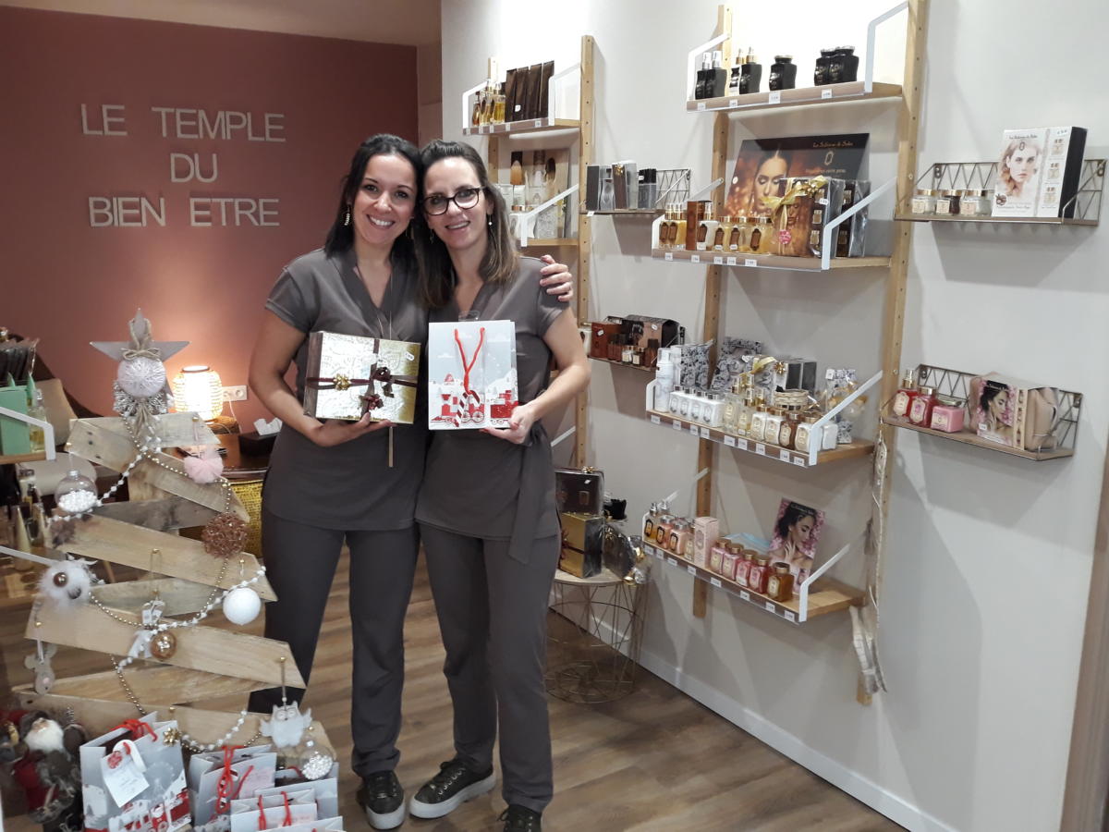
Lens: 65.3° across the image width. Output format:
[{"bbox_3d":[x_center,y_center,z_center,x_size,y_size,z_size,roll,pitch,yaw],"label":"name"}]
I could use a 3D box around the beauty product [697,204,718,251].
[{"bbox_3d":[0.385,-0.473,2.162,0.036,0.118,0.034,-8,15,-31],"label":"beauty product"}]

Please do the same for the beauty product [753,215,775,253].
[{"bbox_3d":[0.512,-0.443,2.118,0.043,0.091,0.046,0,12,0],"label":"beauty product"}]

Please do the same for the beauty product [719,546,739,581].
[{"bbox_3d":[0.470,0.372,2.231,0.042,0.089,0.042,-8,15,-31],"label":"beauty product"}]

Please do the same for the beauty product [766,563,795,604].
[{"bbox_3d":[0.571,0.411,2.175,0.048,0.090,0.046,-8,15,-34],"label":"beauty product"}]

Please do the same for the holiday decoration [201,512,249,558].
[{"bbox_3d":[-0.716,0.260,1.880,0.100,0.100,0.100,0,12,0],"label":"holiday decoration"}]

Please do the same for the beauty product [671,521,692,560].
[{"bbox_3d":[0.362,0.344,2.471,0.042,0.093,0.041,-9,16,-34],"label":"beauty product"}]

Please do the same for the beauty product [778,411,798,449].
[{"bbox_3d":[0.573,0.033,2.076,0.039,0.086,0.039,-9,17,-36],"label":"beauty product"}]

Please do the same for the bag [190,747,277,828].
[{"bbox_3d":[-0.796,0.950,2.153,0.182,0.235,0.090,-5,14,-21],"label":"bag"}]

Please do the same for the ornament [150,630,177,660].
[{"bbox_3d":[-0.993,0.584,2.200,0.065,0.074,0.065,1,13,0],"label":"ornament"}]

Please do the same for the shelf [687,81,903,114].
[{"bbox_3d":[0.583,-0.799,2.186,0.142,0.026,0.585,-8,15,-34],"label":"shelf"}]

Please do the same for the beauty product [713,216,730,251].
[{"bbox_3d":[0.466,-0.498,2.374,0.044,0.093,0.044,-8,15,-35],"label":"beauty product"}]

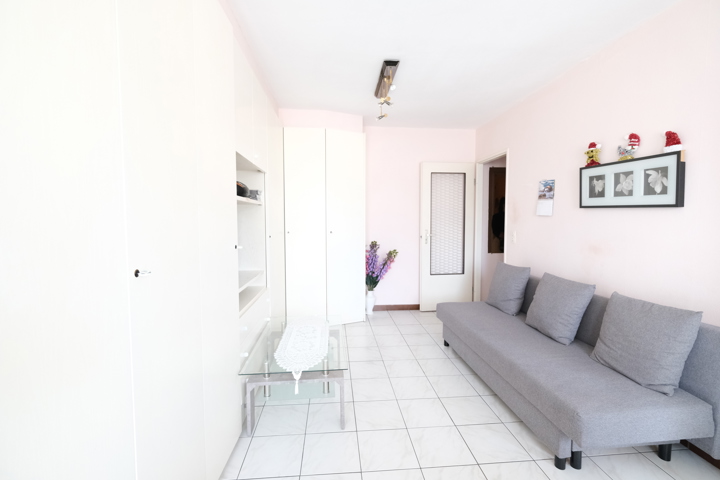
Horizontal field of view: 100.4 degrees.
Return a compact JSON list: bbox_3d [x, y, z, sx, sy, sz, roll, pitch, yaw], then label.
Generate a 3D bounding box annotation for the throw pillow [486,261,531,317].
[{"bbox_3d":[1.392,0.433,2.823,0.140,0.440,0.440,19,2,-6],"label":"throw pillow"}]

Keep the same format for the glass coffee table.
[{"bbox_3d":[-0.415,0.912,2.165,0.600,0.417,0.989,0,3,-5],"label":"glass coffee table"}]

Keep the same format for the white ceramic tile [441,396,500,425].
[{"bbox_3d":[0.714,1.117,1.972,0.298,0.012,0.297,0,3,-5],"label":"white ceramic tile"}]

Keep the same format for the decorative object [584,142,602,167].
[{"bbox_3d":[1.719,-0.629,2.208,0.060,0.160,0.100,0,3,-5],"label":"decorative object"}]

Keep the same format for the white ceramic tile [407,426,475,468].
[{"bbox_3d":[0.450,1.156,1.682,0.300,0.010,0.298,0,3,-5],"label":"white ceramic tile"}]

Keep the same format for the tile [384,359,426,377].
[{"bbox_3d":[0.368,1.084,2.532,0.298,0.012,0.297,0,3,-5],"label":"tile"}]

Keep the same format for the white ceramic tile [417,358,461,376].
[{"bbox_3d":[0.681,1.104,2.600,0.300,0.010,0.300,0,4,-5],"label":"white ceramic tile"}]

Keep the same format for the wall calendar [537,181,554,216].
[{"bbox_3d":[1.718,-0.385,2.787,0.010,0.330,0.200,0,4,-5],"label":"wall calendar"}]

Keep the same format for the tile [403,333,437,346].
[{"bbox_3d":[0.619,1.048,3.142,0.298,0.012,0.297,0,3,-5],"label":"tile"}]

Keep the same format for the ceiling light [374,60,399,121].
[{"bbox_3d":[0.244,-1.347,2.793,0.140,0.225,0.720,0,3,-5],"label":"ceiling light"}]

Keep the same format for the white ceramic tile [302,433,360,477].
[{"bbox_3d":[-0.156,1.165,1.643,0.300,0.010,0.300,0,4,-5],"label":"white ceramic tile"}]

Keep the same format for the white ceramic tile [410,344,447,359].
[{"bbox_3d":[0.656,1.084,2.888,0.300,0.010,0.298,0,3,-5],"label":"white ceramic tile"}]

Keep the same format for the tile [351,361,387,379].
[{"bbox_3d":[0.073,1.106,2.548,0.300,0.010,0.300,0,4,-5],"label":"tile"}]

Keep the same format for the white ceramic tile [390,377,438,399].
[{"bbox_3d":[0.392,1.102,2.240,0.298,0.012,0.297,0,3,-5],"label":"white ceramic tile"}]

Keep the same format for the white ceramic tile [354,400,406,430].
[{"bbox_3d":[0.124,1.139,1.953,0.300,0.010,0.298,0,3,-5],"label":"white ceramic tile"}]

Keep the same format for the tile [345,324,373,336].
[{"bbox_3d":[-0.003,1.033,3.386,0.298,0.012,0.297,0,3,-5],"label":"tile"}]

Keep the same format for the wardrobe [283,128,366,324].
[{"bbox_3d":[-0.411,-0.133,3.758,0.950,2.300,0.570,0,4,-5],"label":"wardrobe"}]

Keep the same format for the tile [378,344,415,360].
[{"bbox_3d":[0.344,1.067,2.825,0.298,0.012,0.297,0,3,-5],"label":"tile"}]

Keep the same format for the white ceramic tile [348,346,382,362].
[{"bbox_3d":[0.048,1.087,2.842,0.300,0.010,0.300,0,4,-5],"label":"white ceramic tile"}]

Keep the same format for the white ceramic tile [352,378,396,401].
[{"bbox_3d":[0.100,1.122,2.248,0.300,0.010,0.298,0,3,-5],"label":"white ceramic tile"}]

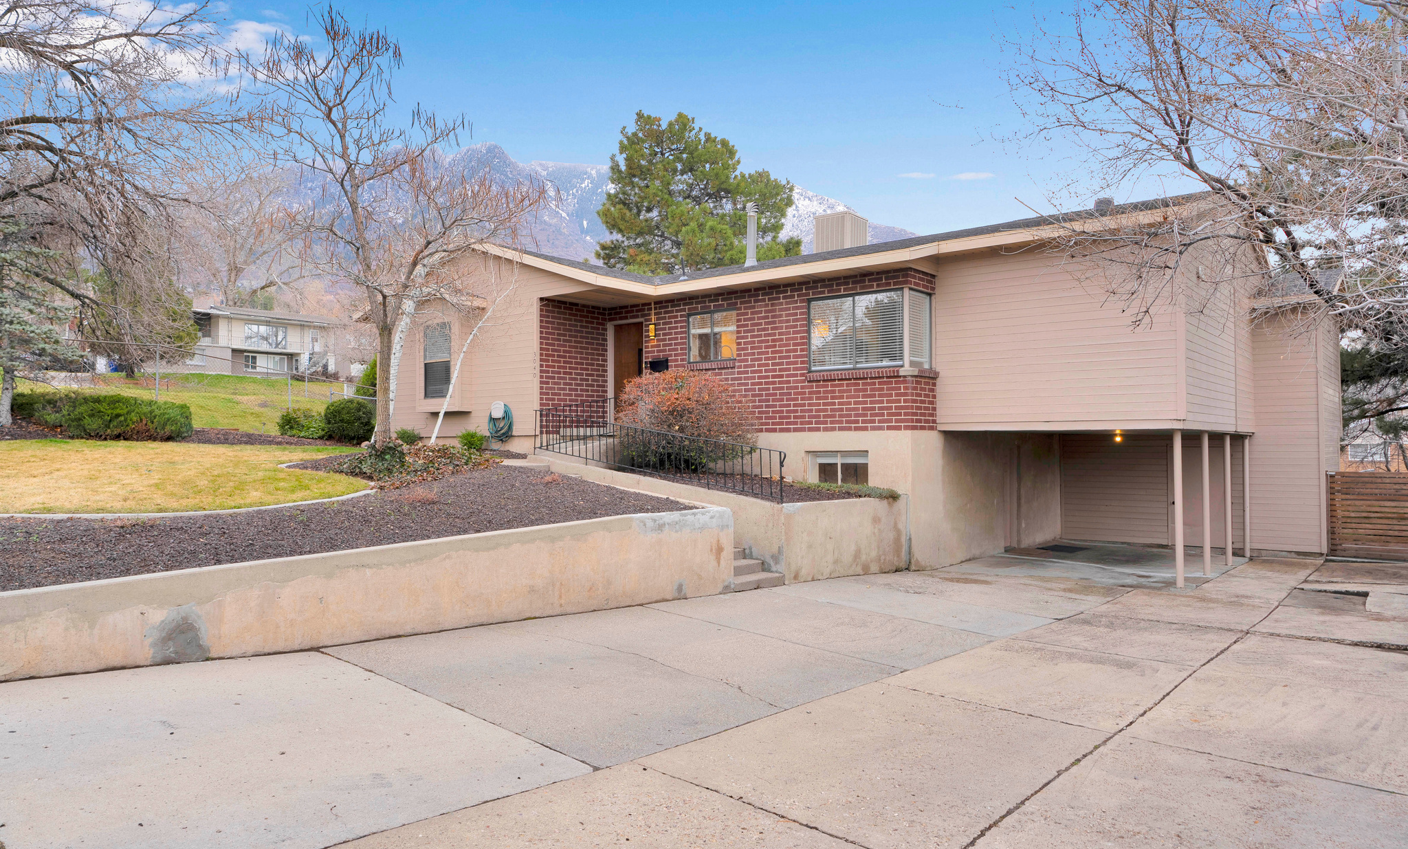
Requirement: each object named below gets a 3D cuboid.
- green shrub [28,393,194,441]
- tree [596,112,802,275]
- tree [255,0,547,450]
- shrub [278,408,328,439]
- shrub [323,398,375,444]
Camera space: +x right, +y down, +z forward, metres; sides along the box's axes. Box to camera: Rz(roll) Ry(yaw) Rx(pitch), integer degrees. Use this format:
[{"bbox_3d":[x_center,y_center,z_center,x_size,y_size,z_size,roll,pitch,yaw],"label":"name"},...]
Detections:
[{"bbox_3d":[-11.400,-0.140,18.100,3.000,0.930,1.900,0,-1,-12],"label":"green shrub"},{"bbox_3d":[-0.200,-4.900,35.000,7.700,13.200,7.400,0,-1,0],"label":"tree"},{"bbox_3d":[-5.900,-3.800,18.300,5.600,8.600,5.200,0,-1,-18],"label":"tree"},{"bbox_3d":[-8.750,-0.020,20.600,1.120,0.680,1.050,0,-1,-22],"label":"shrub"},{"bbox_3d":[-7.700,-0.060,20.400,1.150,1.000,1.120,0,-1,-20],"label":"shrub"}]

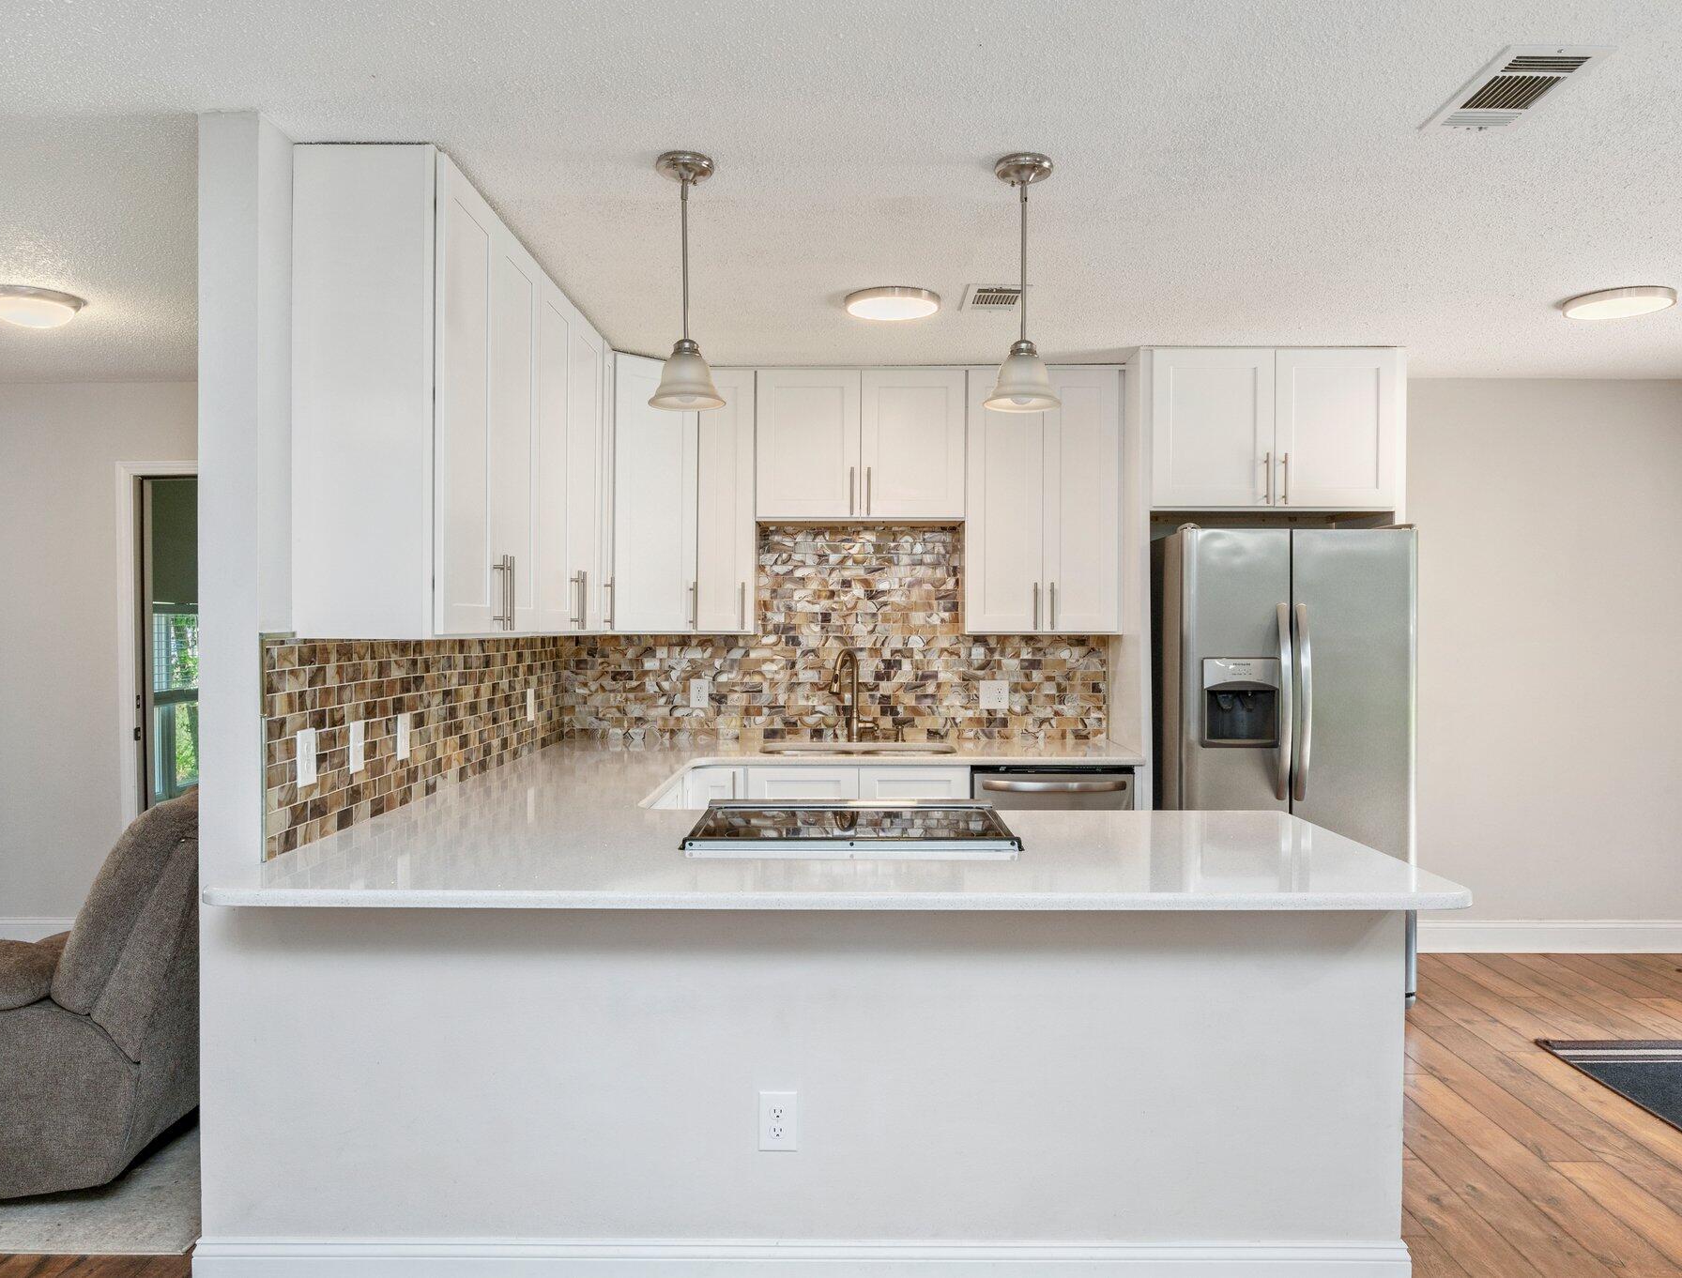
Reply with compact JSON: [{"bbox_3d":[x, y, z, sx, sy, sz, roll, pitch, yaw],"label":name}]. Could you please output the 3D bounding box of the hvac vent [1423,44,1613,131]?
[{"bbox_3d":[1.289,-1.046,2.159,0.190,0.018,0.345,0,1,0],"label":"hvac vent"}]

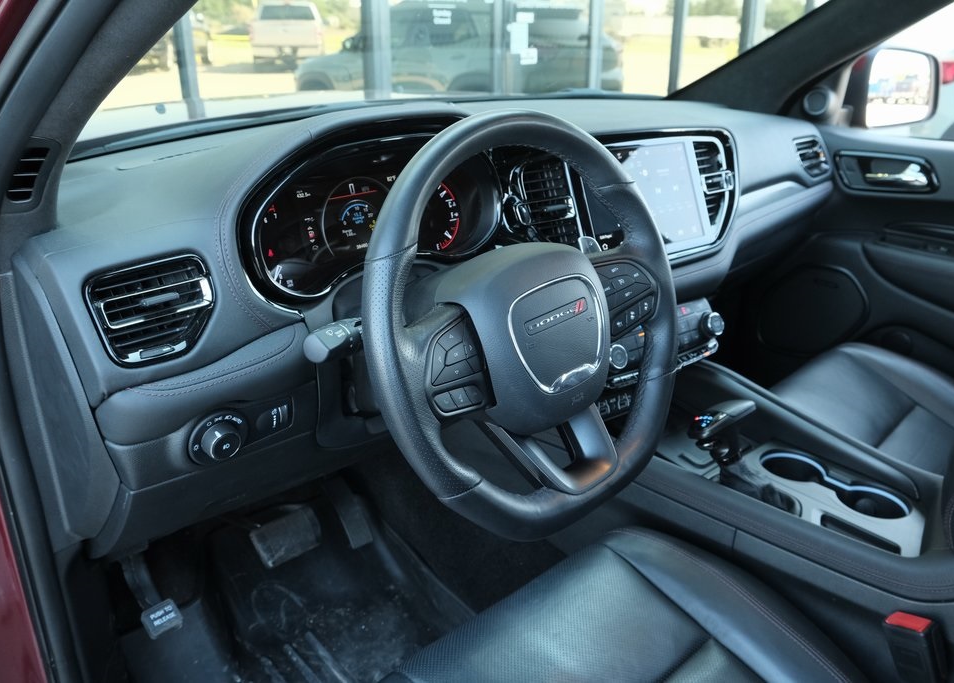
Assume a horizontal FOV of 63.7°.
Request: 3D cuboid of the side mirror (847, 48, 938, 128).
[{"bbox_3d":[0.882,-0.550,1.674,0.235,0.172,0.110,-15,26,-32],"label":"side mirror"}]

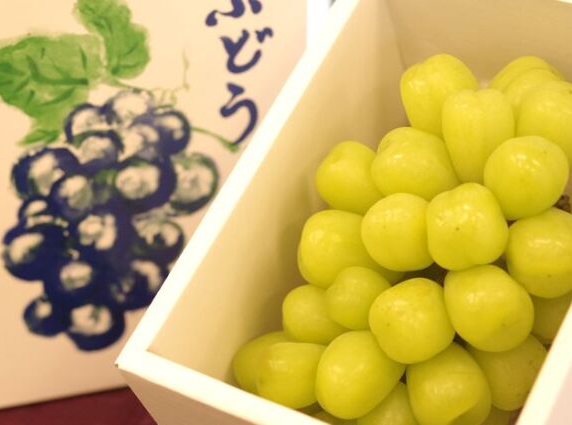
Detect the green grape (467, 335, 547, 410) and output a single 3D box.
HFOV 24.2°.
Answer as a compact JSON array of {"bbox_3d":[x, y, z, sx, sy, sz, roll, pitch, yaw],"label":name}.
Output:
[{"bbox_3d":[0.077,0.056,0.472,0.029,0.029,0.029,-2,25,0],"label":"green grape"}]

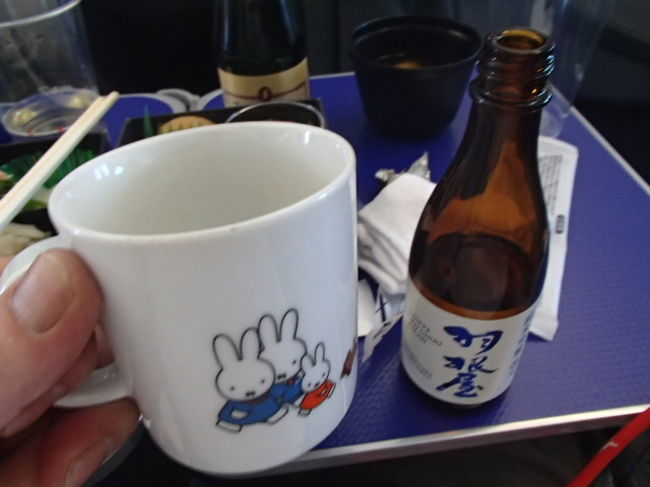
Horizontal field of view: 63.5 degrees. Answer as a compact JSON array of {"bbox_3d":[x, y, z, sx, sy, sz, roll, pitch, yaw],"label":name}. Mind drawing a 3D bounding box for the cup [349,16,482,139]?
[{"bbox_3d":[0.068,-0.126,0.405,0.093,0.062,0.093,4,44,8],"label":"cup"}]

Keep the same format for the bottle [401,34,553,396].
[{"bbox_3d":[0.060,0.001,0.201,0.054,0.157,0.054,2,43,7],"label":"bottle"}]

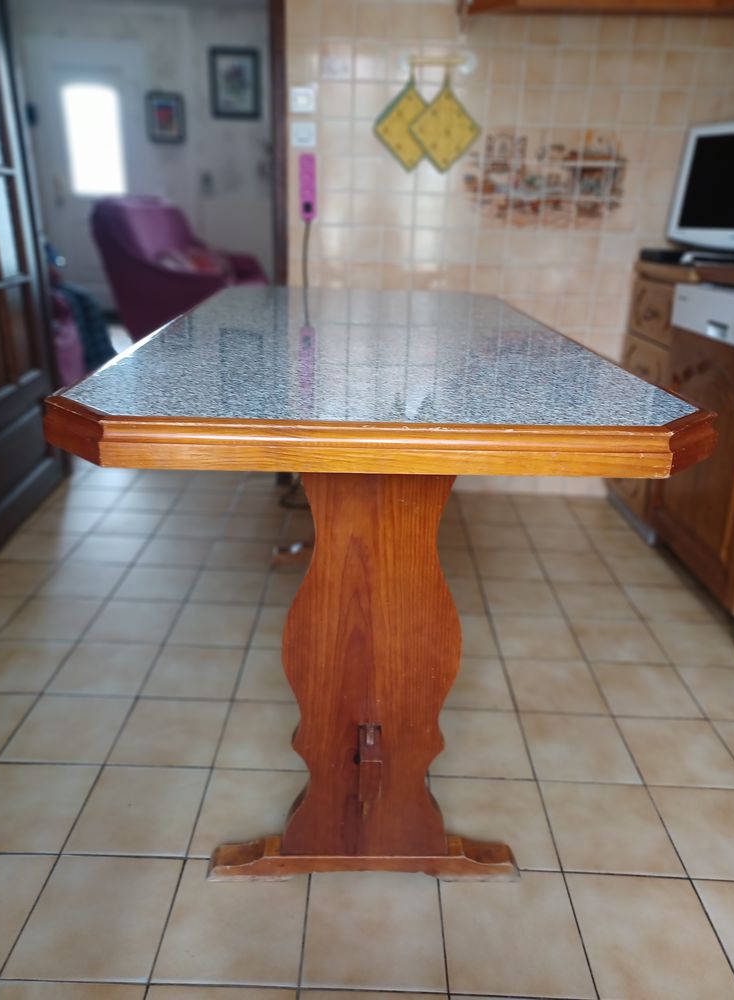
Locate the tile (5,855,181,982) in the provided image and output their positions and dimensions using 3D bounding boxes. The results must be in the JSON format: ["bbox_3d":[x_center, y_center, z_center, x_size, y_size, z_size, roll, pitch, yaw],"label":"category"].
[{"bbox_3d":[-0.396,0.619,1.075,0.200,0.010,0.200,2,22,0],"label":"tile"}]

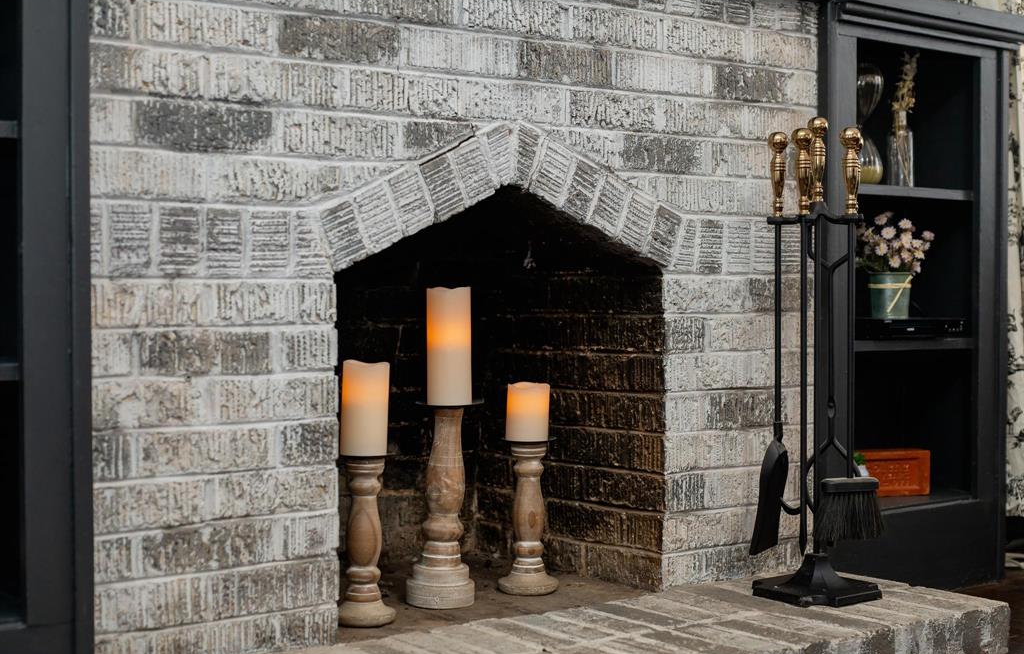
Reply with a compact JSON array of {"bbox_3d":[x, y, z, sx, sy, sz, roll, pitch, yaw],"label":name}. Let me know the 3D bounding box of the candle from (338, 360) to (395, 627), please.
[{"bbox_3d":[-0.240,0.266,2.536,0.106,0.419,0.106,0,2,0],"label":"candle"}]

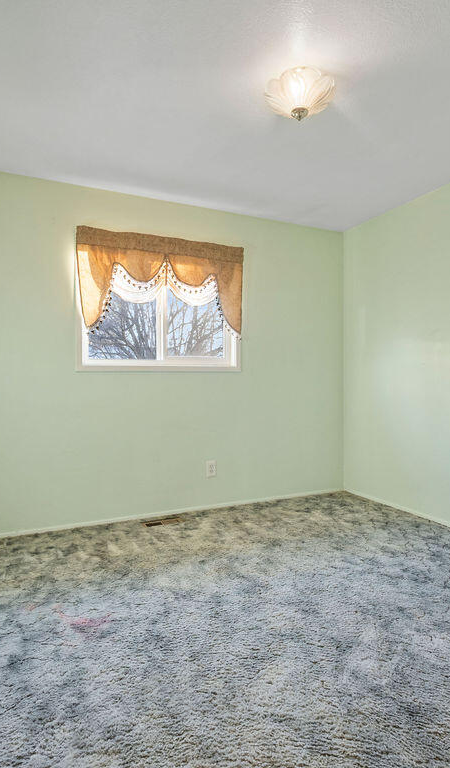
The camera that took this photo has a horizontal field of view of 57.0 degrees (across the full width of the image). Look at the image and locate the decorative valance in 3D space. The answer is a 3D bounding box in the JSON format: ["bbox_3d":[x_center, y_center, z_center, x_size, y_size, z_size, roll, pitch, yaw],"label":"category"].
[{"bbox_3d":[-0.446,-0.737,3.177,1.312,0.759,0.080,0,1,-24],"label":"decorative valance"}]

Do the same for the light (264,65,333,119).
[{"bbox_3d":[0.351,-1.321,1.942,0.320,0.174,0.320,0,0,0],"label":"light"}]

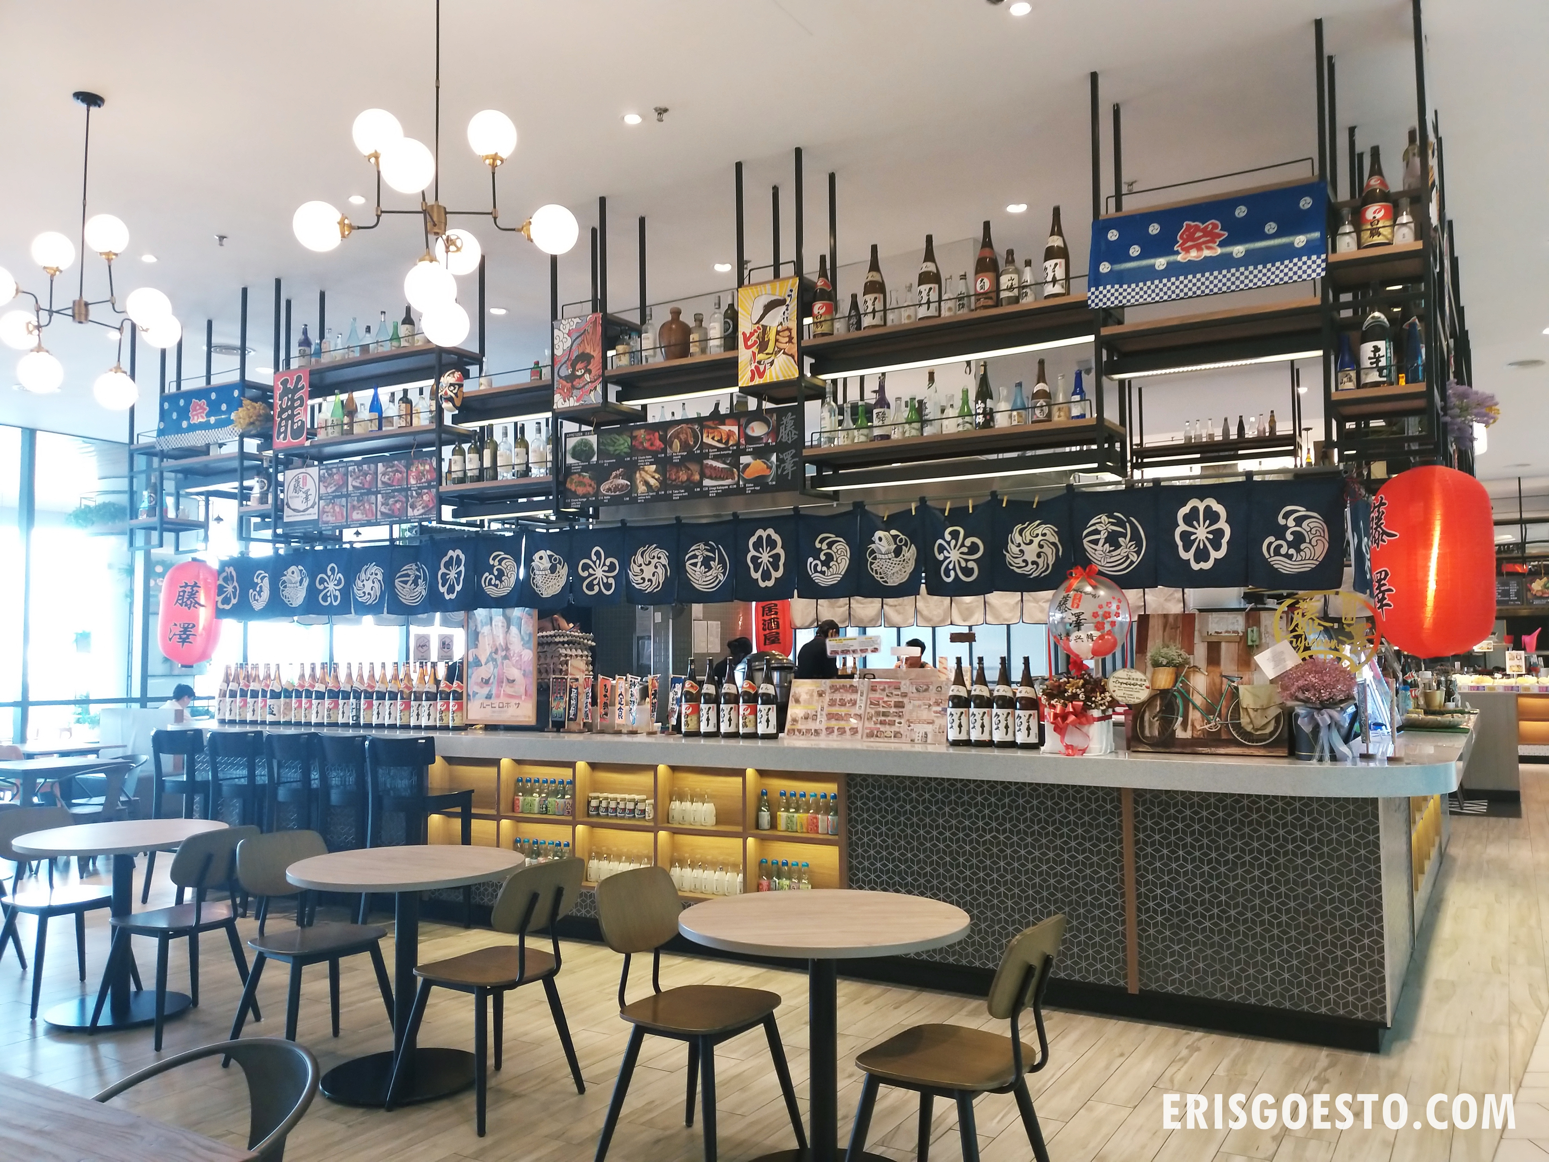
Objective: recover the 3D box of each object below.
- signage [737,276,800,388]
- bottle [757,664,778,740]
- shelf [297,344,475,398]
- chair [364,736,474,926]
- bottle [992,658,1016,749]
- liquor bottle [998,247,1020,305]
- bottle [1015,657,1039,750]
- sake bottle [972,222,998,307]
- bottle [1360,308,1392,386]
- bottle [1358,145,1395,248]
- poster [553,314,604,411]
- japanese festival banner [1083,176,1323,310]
[{"bbox_3d":[-0.026,-1.108,5.201,0.319,0.454,0.020,-2,-5,30],"label":"signage"},{"bbox_3d":[-0.032,0.581,5.801,0.105,0.397,0.105,0,-4,0],"label":"bottle"},{"bbox_3d":[-2.285,-1.212,6.715,1.343,0.060,0.330,-2,-5,30],"label":"shelf"},{"bbox_3d":[-1.946,1.371,6.335,0.460,1.070,0.500,-2,-4,23],"label":"chair"},{"bbox_3d":[1.002,0.531,5.093,0.103,0.395,0.103,-1,-4,12],"label":"bottle"},{"bbox_3d":[0.980,-1.241,4.820,0.080,0.276,0.080,-2,-4,29],"label":"liquor bottle"},{"bbox_3d":[1.109,0.537,5.132,0.105,0.400,0.105,-2,-4,29],"label":"bottle"},{"bbox_3d":[0.892,-1.308,4.862,0.104,0.397,0.104,-2,-4,29],"label":"sake bottle"},{"bbox_3d":[2.111,-0.853,4.077,0.105,0.395,0.105,-3,-4,38],"label":"bottle"},{"bbox_3d":[2.160,-1.363,4.163,0.104,0.393,0.104,-2,-4,29],"label":"bottle"},{"bbox_3d":[-0.970,-1.079,5.742,0.314,0.454,0.020,-2,-5,30],"label":"poster"},{"bbox_3d":[1.578,-1.226,4.286,0.832,0.345,0.030,-2,-5,30],"label":"japanese festival banner"}]

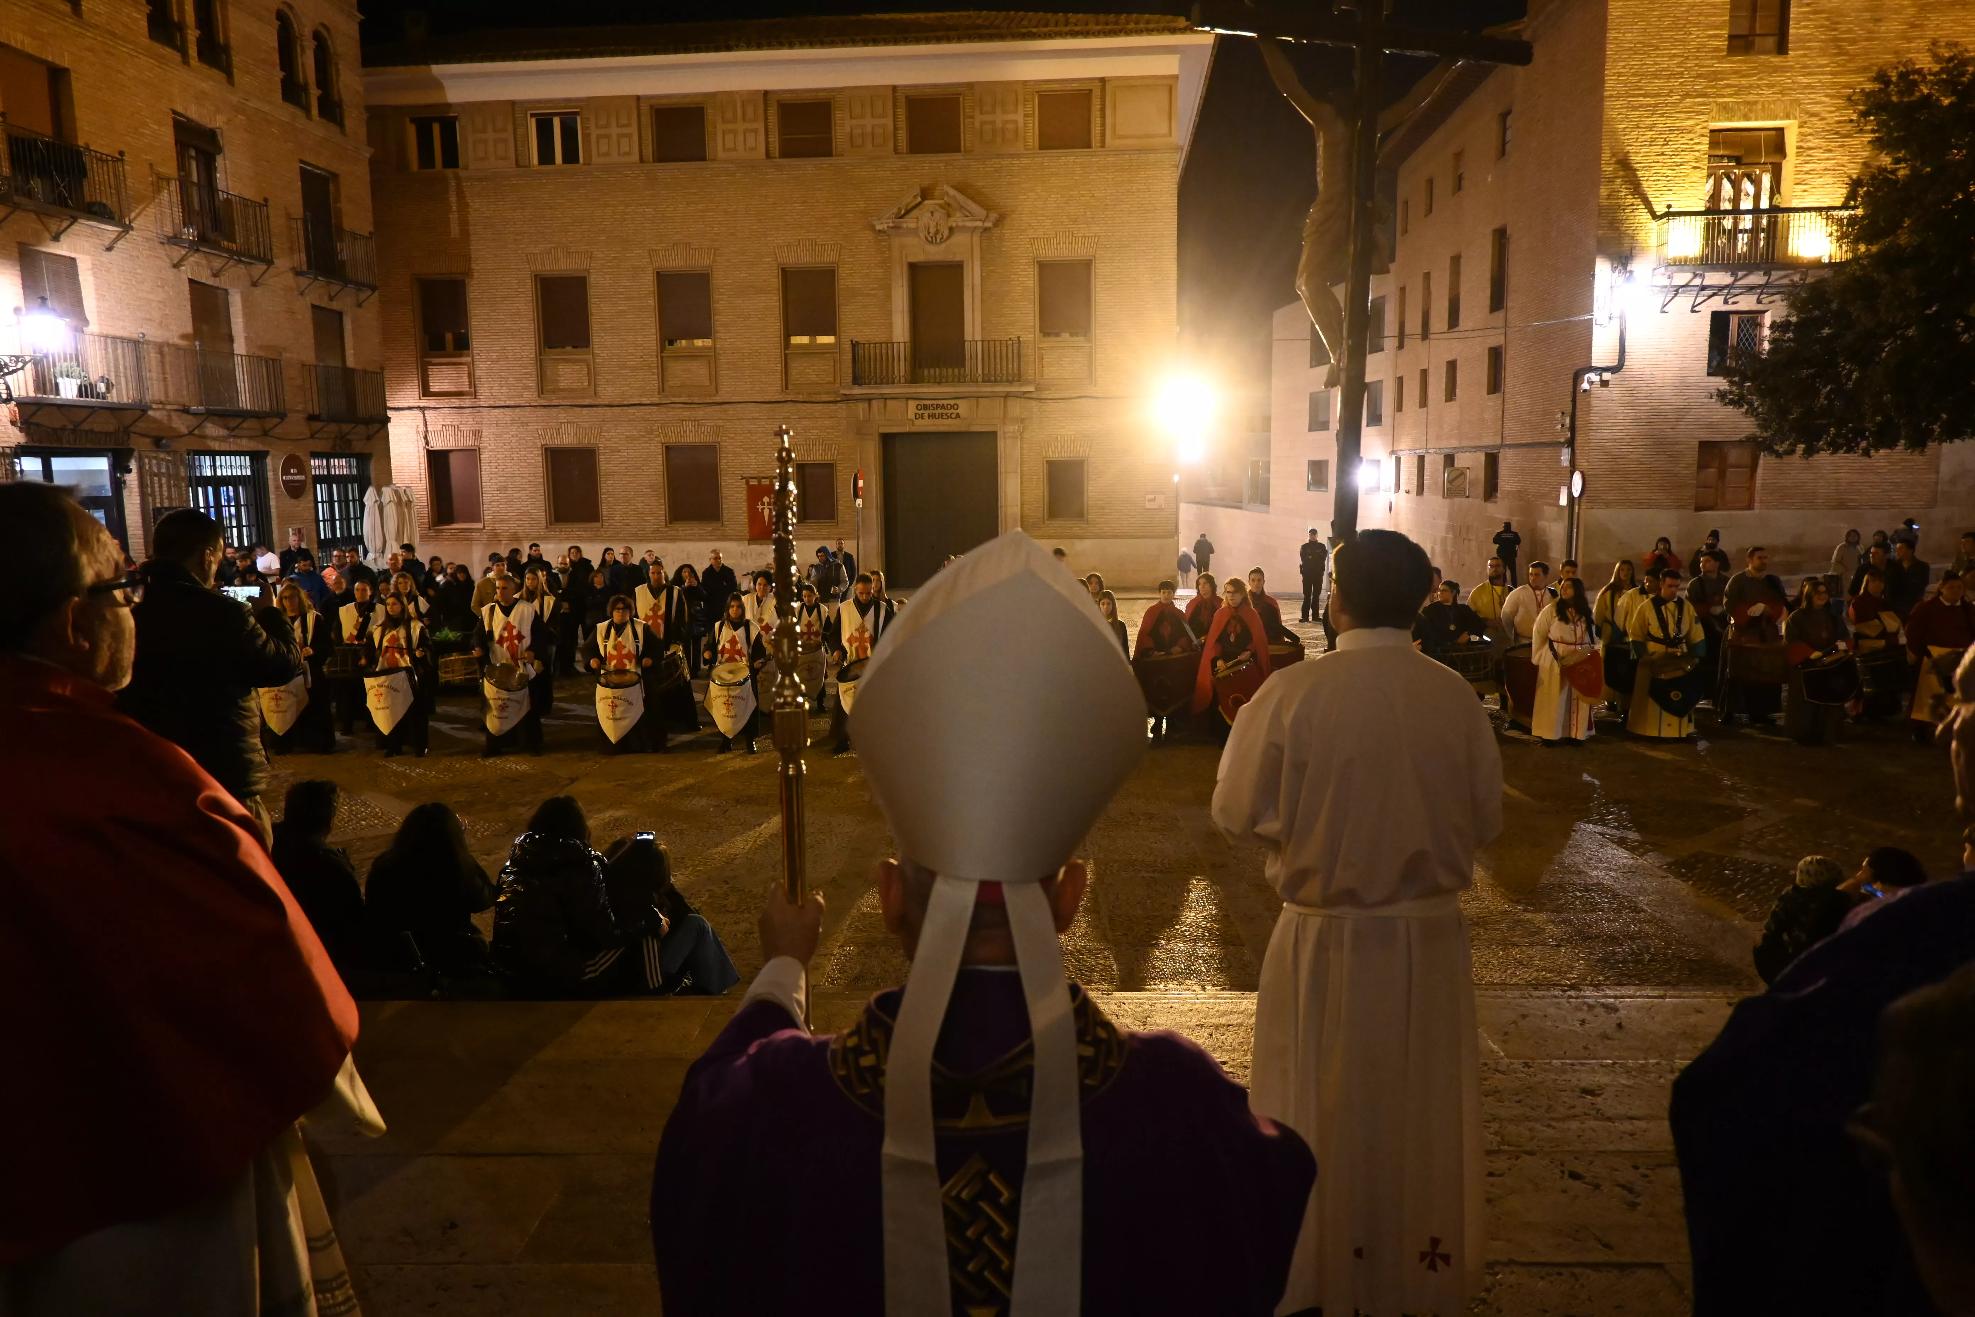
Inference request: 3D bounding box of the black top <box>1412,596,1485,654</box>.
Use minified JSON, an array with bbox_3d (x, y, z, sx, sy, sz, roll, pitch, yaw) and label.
[{"bbox_3d":[5.089,-0.332,14.500,0.760,0.660,0.380,1,8,11],"label":"black top"}]

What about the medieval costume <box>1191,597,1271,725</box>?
[{"bbox_3d":[2.463,0.132,13.302,0.780,1.470,0.500,0,8,6],"label":"medieval costume"}]

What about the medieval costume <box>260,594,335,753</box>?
[{"bbox_3d":[-7.073,0.219,13.548,0.640,1.530,0.470,-1,8,-4],"label":"medieval costume"}]

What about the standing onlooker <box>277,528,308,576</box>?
[{"bbox_3d":[-12.863,-1.219,24.500,0.520,1.820,0.350,-4,9,-22],"label":"standing onlooker"}]

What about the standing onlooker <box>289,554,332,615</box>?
[{"bbox_3d":[-9.838,-0.557,19.100,0.550,1.750,0.380,-4,9,-22],"label":"standing onlooker"}]

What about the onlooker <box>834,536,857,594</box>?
[{"bbox_3d":[-2.725,-1.404,25.000,0.480,1.770,0.320,-2,8,-5],"label":"onlooker"}]

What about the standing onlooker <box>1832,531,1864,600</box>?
[{"bbox_3d":[14.138,-1.183,21.600,0.500,1.680,0.380,0,8,8],"label":"standing onlooker"}]

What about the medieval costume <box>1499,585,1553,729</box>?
[{"bbox_3d":[5.763,-0.044,13.950,0.600,1.550,0.450,0,8,5],"label":"medieval costume"}]

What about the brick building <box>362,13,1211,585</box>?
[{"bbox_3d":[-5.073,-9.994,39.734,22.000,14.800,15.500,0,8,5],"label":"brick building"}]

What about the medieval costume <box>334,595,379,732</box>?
[{"bbox_3d":[-6.989,0.057,14.600,0.550,1.560,0.450,-3,8,-12],"label":"medieval costume"}]

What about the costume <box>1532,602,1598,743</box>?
[{"bbox_3d":[5.810,0.116,13.256,0.600,1.410,0.450,-2,8,-10],"label":"costume"}]

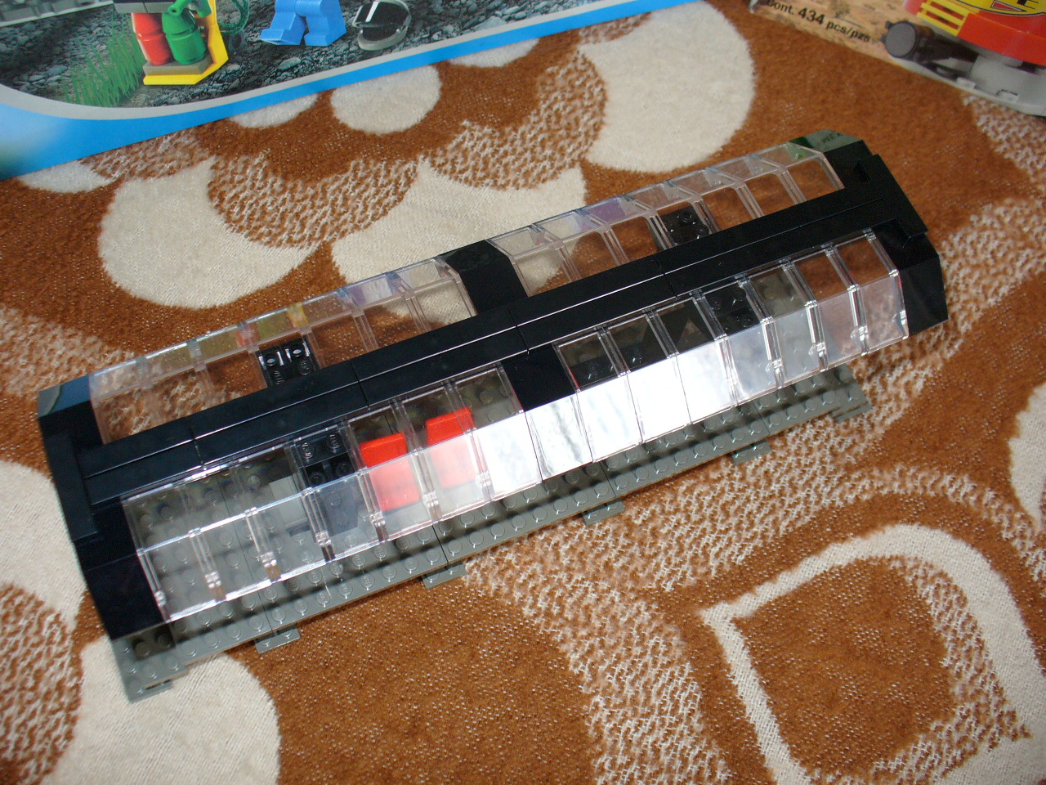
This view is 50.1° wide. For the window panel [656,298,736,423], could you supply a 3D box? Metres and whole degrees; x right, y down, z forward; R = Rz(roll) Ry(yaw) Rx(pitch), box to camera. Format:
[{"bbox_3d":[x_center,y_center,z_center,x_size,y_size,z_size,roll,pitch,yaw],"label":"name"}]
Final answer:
[{"bbox_3d":[0.050,-0.011,0.333,0.016,0.015,0.035,-20,69,-13],"label":"window panel"}]

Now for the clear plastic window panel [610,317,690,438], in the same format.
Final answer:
[{"bbox_3d":[0.035,-0.007,0.329,0.016,0.015,0.037,-20,68,-13],"label":"clear plastic window panel"}]

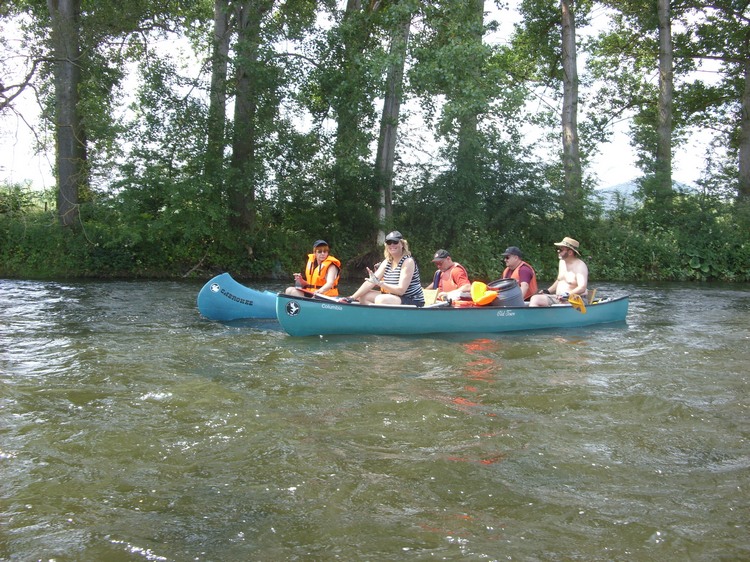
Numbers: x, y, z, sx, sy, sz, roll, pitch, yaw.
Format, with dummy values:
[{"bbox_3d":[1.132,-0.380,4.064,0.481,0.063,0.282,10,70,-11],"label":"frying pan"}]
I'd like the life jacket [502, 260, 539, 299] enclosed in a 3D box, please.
[{"bbox_3d":[1.900,-0.010,10.750,0.360,0.520,0.440,0,1,-16],"label":"life jacket"}]

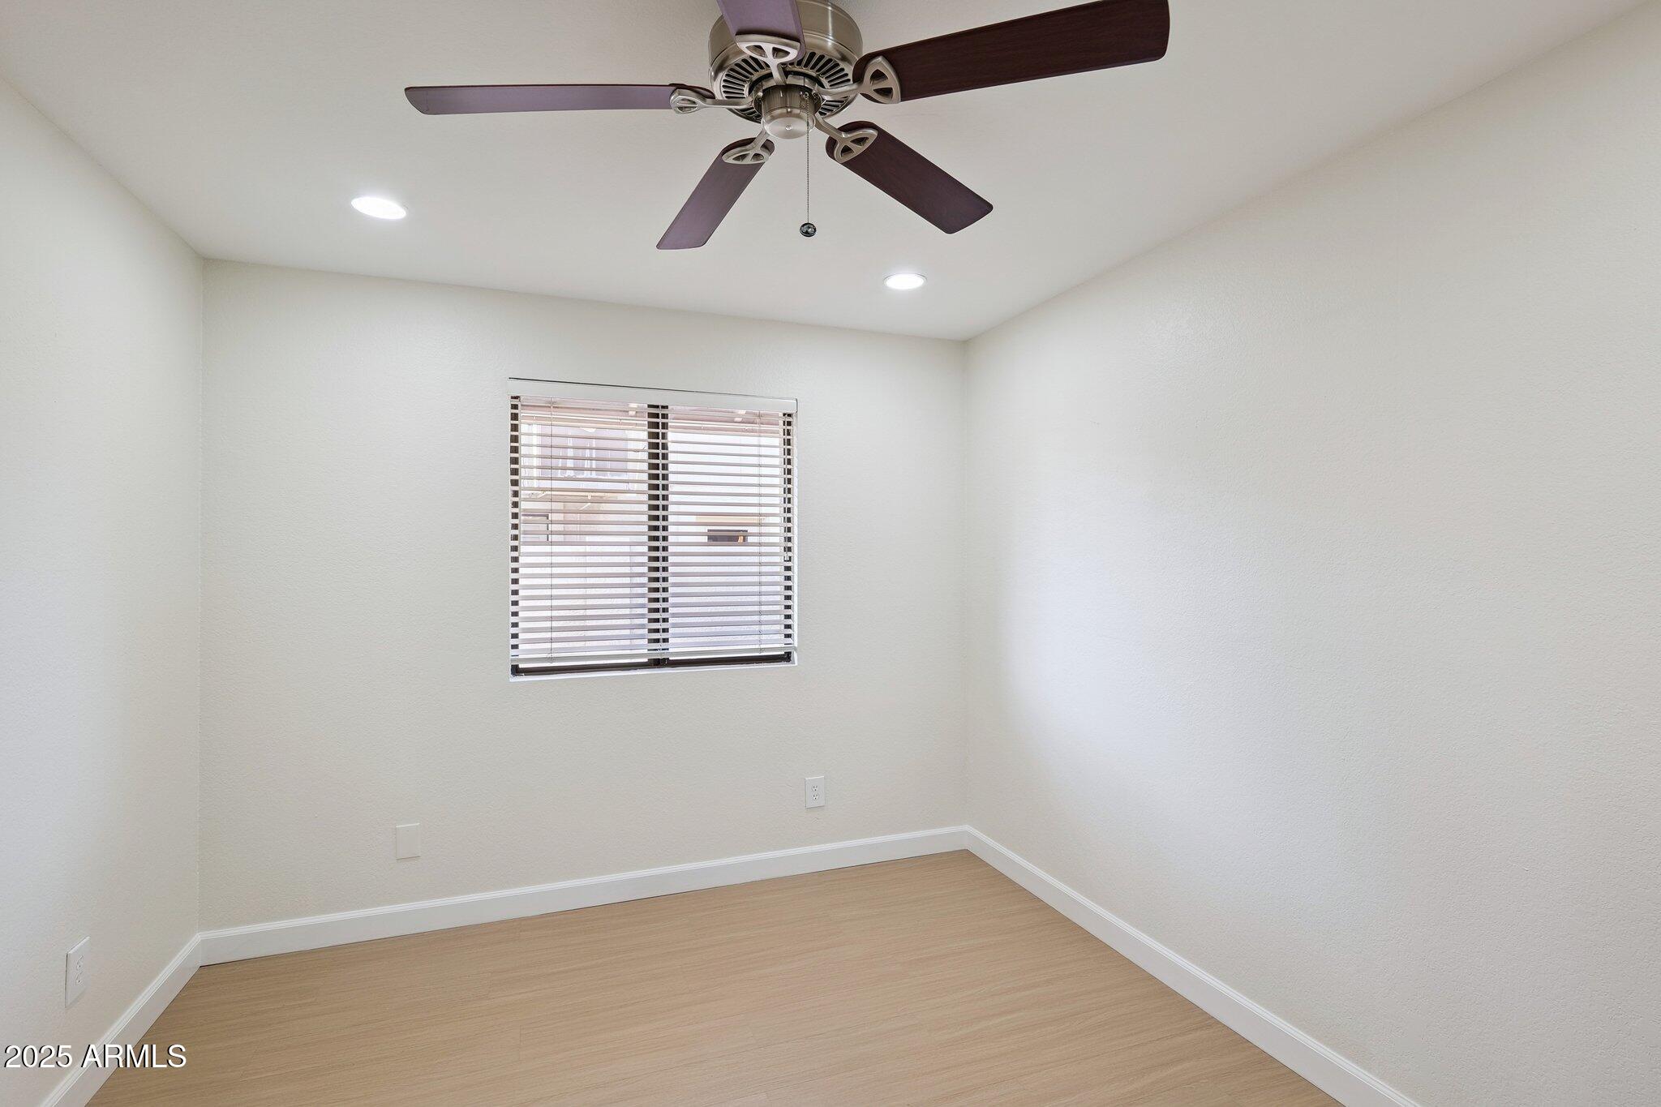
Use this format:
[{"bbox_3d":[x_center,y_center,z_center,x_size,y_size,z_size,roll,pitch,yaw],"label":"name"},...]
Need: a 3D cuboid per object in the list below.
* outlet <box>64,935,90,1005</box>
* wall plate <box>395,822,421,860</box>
[{"bbox_3d":[-1.893,1.054,1.864,0.009,0.130,0.088,0,0,-22],"label":"outlet"},{"bbox_3d":[-1.572,1.076,2.752,0.078,0.124,0.008,0,0,-20],"label":"wall plate"}]

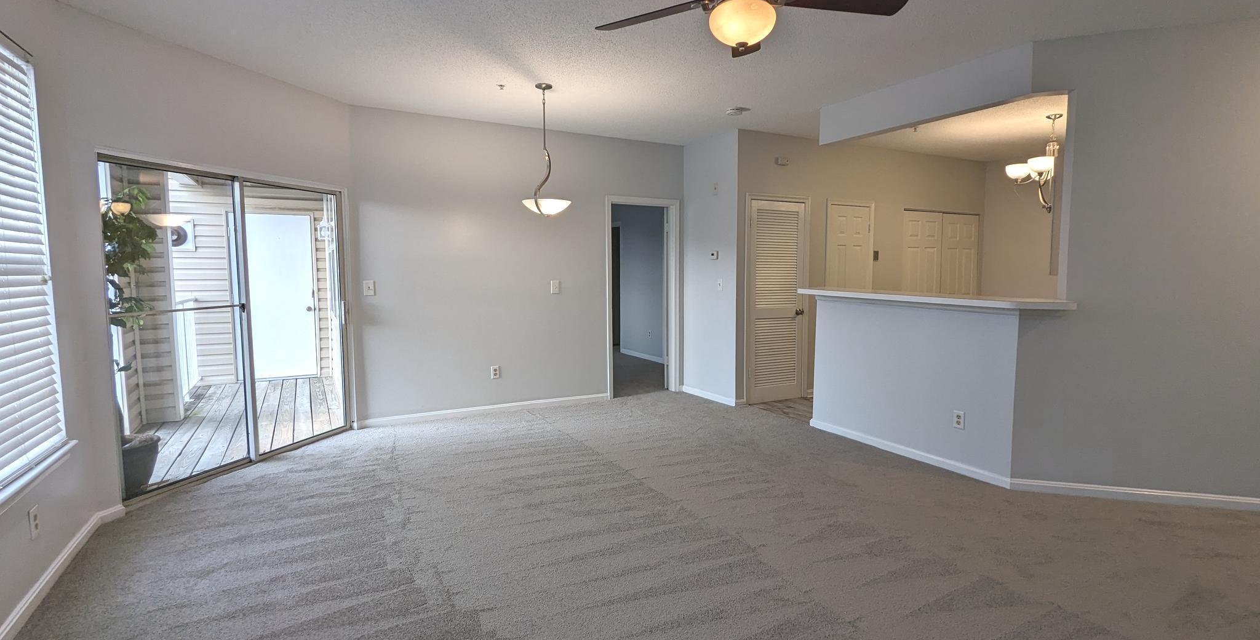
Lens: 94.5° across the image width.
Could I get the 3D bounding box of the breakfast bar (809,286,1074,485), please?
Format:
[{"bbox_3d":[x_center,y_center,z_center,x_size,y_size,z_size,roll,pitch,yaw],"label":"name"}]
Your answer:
[{"bbox_3d":[2.135,0.413,4.361,0.500,1.180,2.040,-3,6,-28],"label":"breakfast bar"}]

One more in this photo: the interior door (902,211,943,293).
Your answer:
[{"bbox_3d":[3.515,-0.271,7.059,0.730,2.040,0.045,-3,6,-28],"label":"interior door"}]

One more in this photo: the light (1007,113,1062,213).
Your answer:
[{"bbox_3d":[3.768,-1.387,5.209,0.660,0.850,0.660,-3,6,-28],"label":"light"}]

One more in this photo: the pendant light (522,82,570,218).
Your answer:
[{"bbox_3d":[-0.636,-1.264,4.367,0.365,0.955,0.365,0,5,0],"label":"pendant light"}]

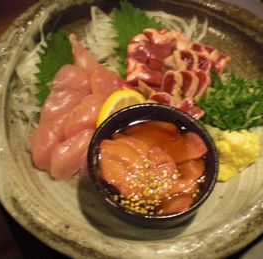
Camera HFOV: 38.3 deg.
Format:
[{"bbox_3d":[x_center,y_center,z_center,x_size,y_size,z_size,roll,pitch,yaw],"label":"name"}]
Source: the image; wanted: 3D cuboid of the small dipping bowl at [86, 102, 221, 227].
[{"bbox_3d":[0.017,0.032,0.307,0.100,0.043,0.100,0,56,0],"label":"small dipping bowl"}]

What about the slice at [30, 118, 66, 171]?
[{"bbox_3d":[-0.073,0.012,0.334,0.023,0.014,0.050,11,57,7],"label":"slice"}]

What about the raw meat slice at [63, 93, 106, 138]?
[{"bbox_3d":[-0.042,-0.012,0.343,0.024,0.014,0.047,27,60,17],"label":"raw meat slice"}]

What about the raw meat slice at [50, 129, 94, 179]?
[{"bbox_3d":[-0.052,0.020,0.330,0.022,0.014,0.050,26,60,16],"label":"raw meat slice"}]

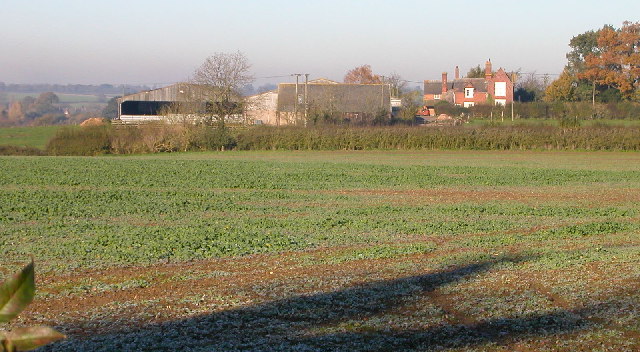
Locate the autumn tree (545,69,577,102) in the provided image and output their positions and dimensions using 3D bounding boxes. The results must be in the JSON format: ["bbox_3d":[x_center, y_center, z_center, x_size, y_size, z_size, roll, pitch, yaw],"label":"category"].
[{"bbox_3d":[39.850,-13.920,340.000,5.630,7.790,5.600,0,2,0],"label":"autumn tree"}]

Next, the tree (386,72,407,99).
[{"bbox_3d":[12.490,-13.470,335.000,3.260,6.860,3.400,0,2,0],"label":"tree"}]

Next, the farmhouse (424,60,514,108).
[{"bbox_3d":[25.130,-14.960,345.000,14.500,8.910,10.000,0,3,7],"label":"farmhouse"}]

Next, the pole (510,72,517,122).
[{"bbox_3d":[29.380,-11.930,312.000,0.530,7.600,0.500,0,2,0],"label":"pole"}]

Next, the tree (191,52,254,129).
[{"bbox_3d":[-8.260,-6.410,172.000,5.200,8.210,5.200,0,2,0],"label":"tree"}]

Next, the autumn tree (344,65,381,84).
[{"bbox_3d":[7.270,-14.960,355.000,6.400,8.650,6.200,0,2,0],"label":"autumn tree"}]

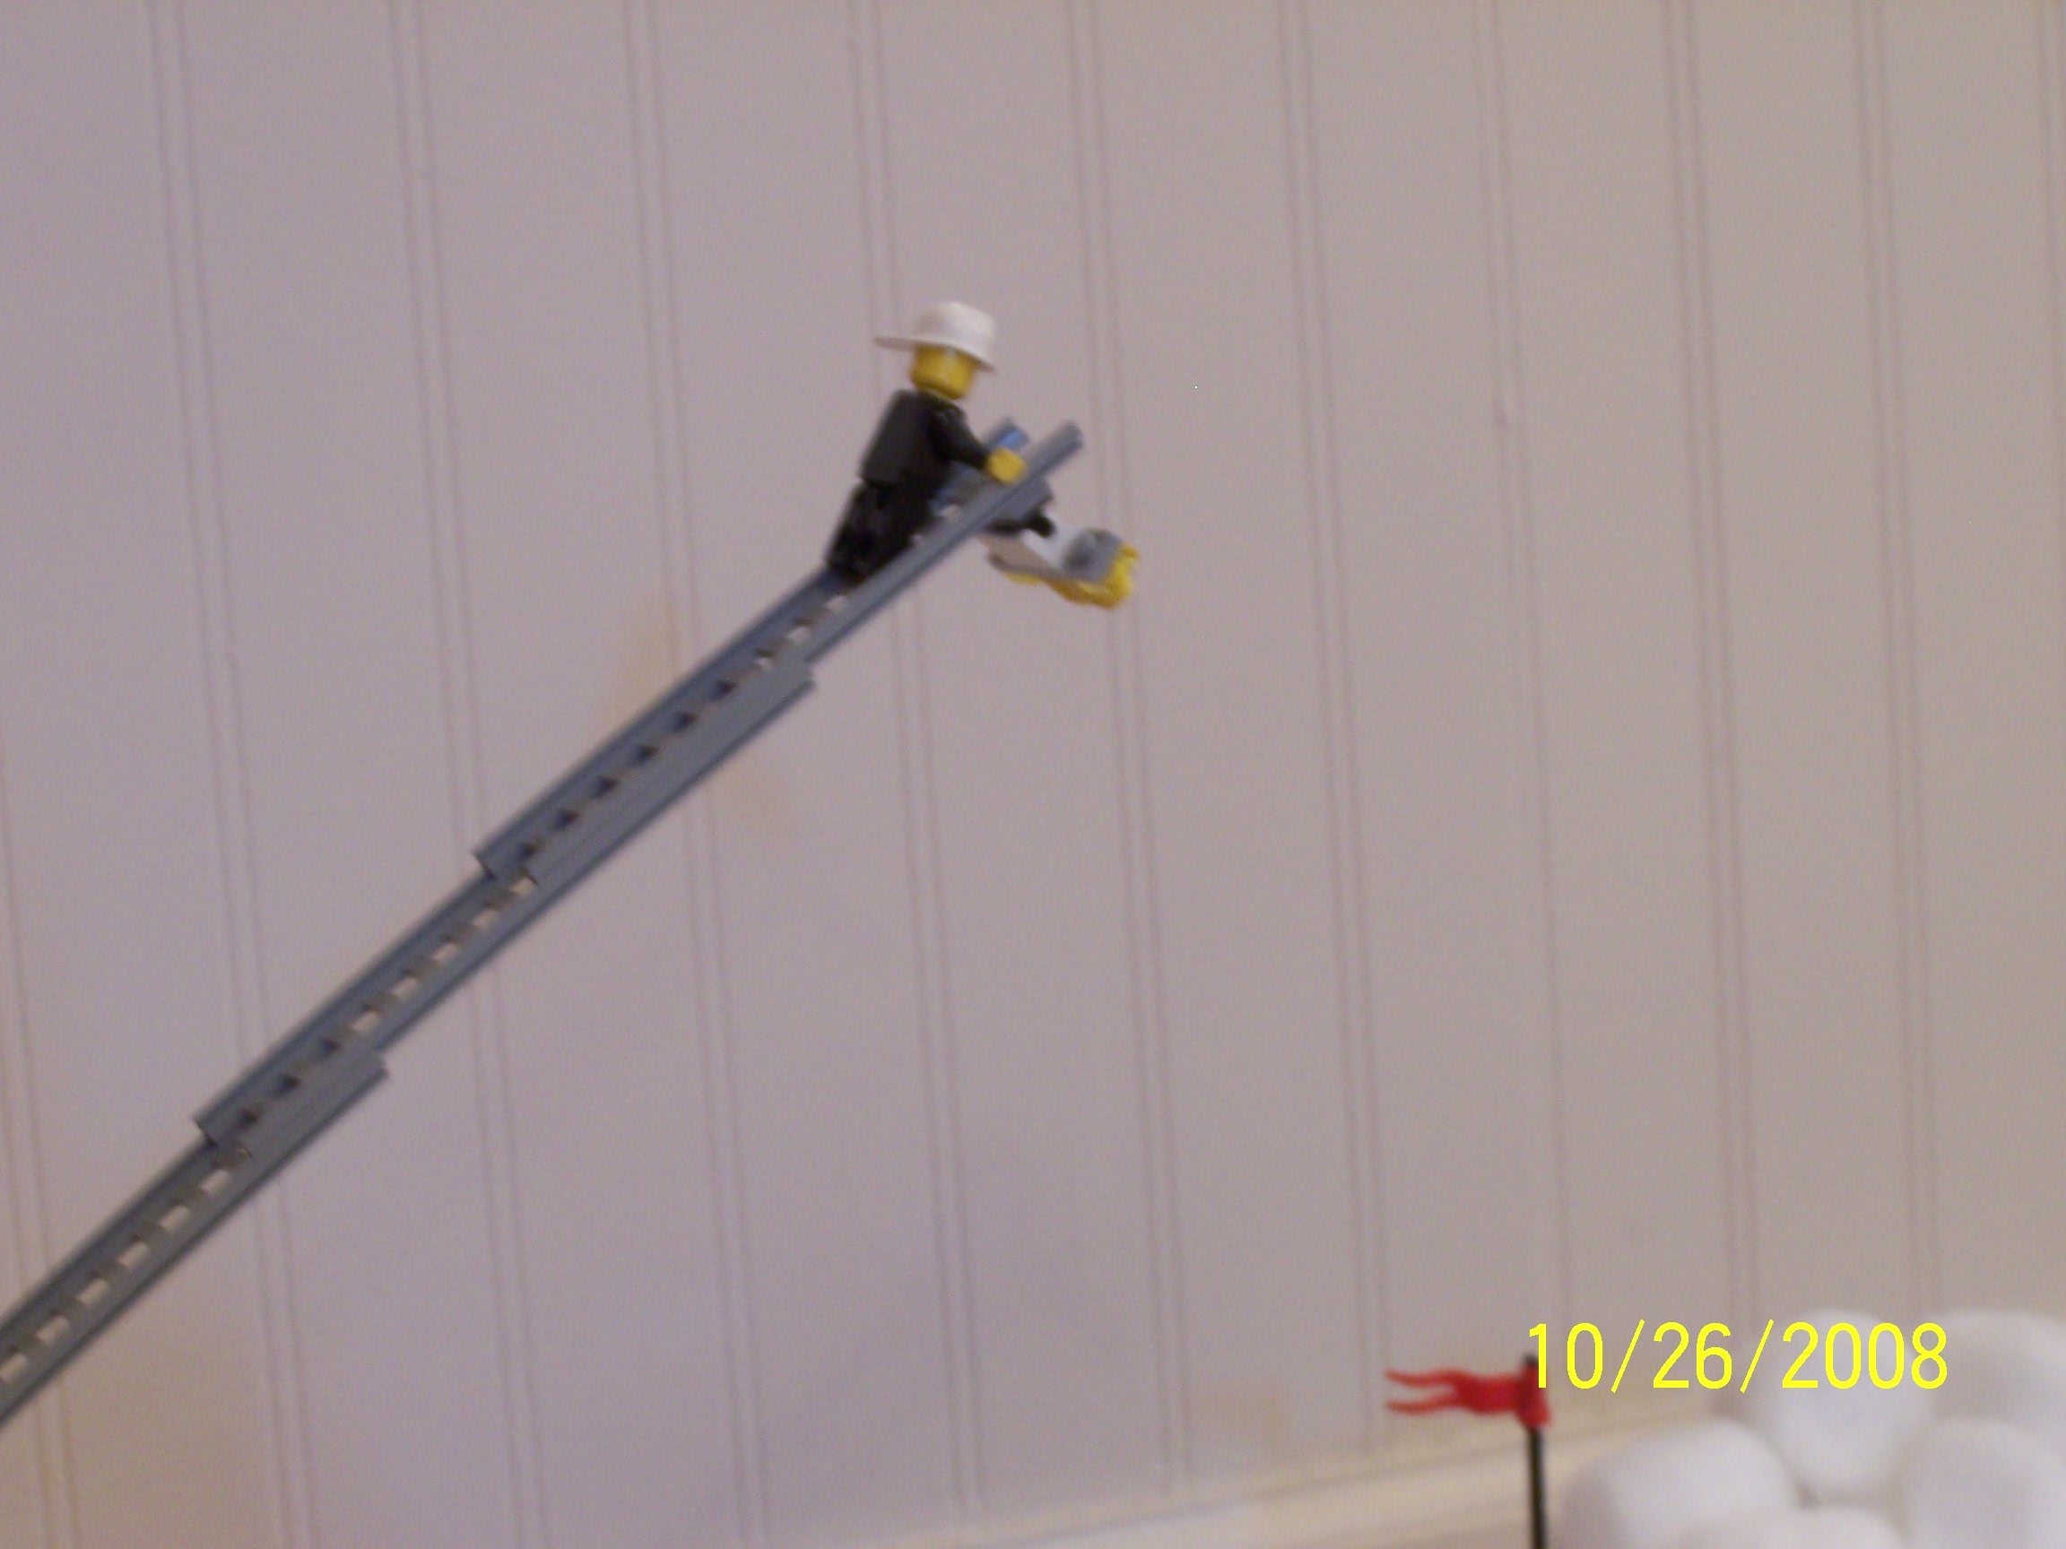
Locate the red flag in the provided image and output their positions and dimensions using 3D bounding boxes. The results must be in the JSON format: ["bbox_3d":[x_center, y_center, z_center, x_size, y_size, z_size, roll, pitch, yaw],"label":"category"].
[{"bbox_3d":[0.081,0.116,0.910,0.032,0.012,0.006,-2,7,18],"label":"red flag"}]

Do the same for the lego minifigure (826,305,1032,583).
[{"bbox_3d":[-0.016,-0.048,0.730,0.025,0.042,0.024,18,1,-24],"label":"lego minifigure"}]

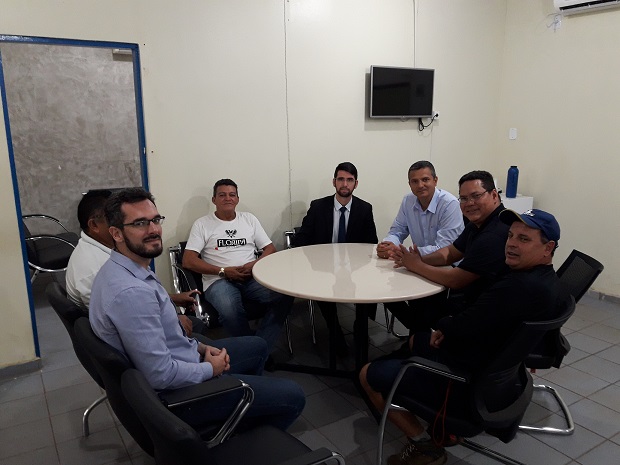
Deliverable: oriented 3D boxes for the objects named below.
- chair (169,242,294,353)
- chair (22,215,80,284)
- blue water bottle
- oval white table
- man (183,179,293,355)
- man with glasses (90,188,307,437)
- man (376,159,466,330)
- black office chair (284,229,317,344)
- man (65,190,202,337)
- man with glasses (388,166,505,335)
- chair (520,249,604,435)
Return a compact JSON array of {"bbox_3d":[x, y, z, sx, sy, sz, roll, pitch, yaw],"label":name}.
[{"bbox_3d":[-0.535,0.491,3.465,0.630,0.820,0.620,-7,13,-27],"label":"chair"},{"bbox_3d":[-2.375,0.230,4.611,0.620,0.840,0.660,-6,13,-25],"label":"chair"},{"bbox_3d":[2.014,-0.505,4.984,0.100,0.315,0.100,-8,14,-31],"label":"blue water bottle"},{"bbox_3d":[0.270,0.573,3.236,1.255,0.740,1.255,-1,12,0],"label":"oval white table"},{"bbox_3d":[-0.464,0.265,3.364,0.610,1.250,0.750,-5,13,-21],"label":"man"},{"bbox_3d":[-0.441,0.497,2.034,0.840,1.350,0.600,-6,13,-25],"label":"man with glasses"},{"bbox_3d":[0.862,0.167,3.634,0.580,1.360,0.860,7,14,31],"label":"man"},{"bbox_3d":[0.156,0.352,3.954,0.580,0.820,0.600,-7,13,-26],"label":"black office chair"},{"bbox_3d":[-0.796,0.455,2.435,0.850,1.320,0.550,-7,14,-30],"label":"man"},{"bbox_3d":[0.877,0.338,2.738,0.880,1.340,0.580,2,12,13],"label":"man with glasses"},{"bbox_3d":[1.215,0.571,2.790,0.620,0.910,0.570,2,12,10],"label":"chair"}]

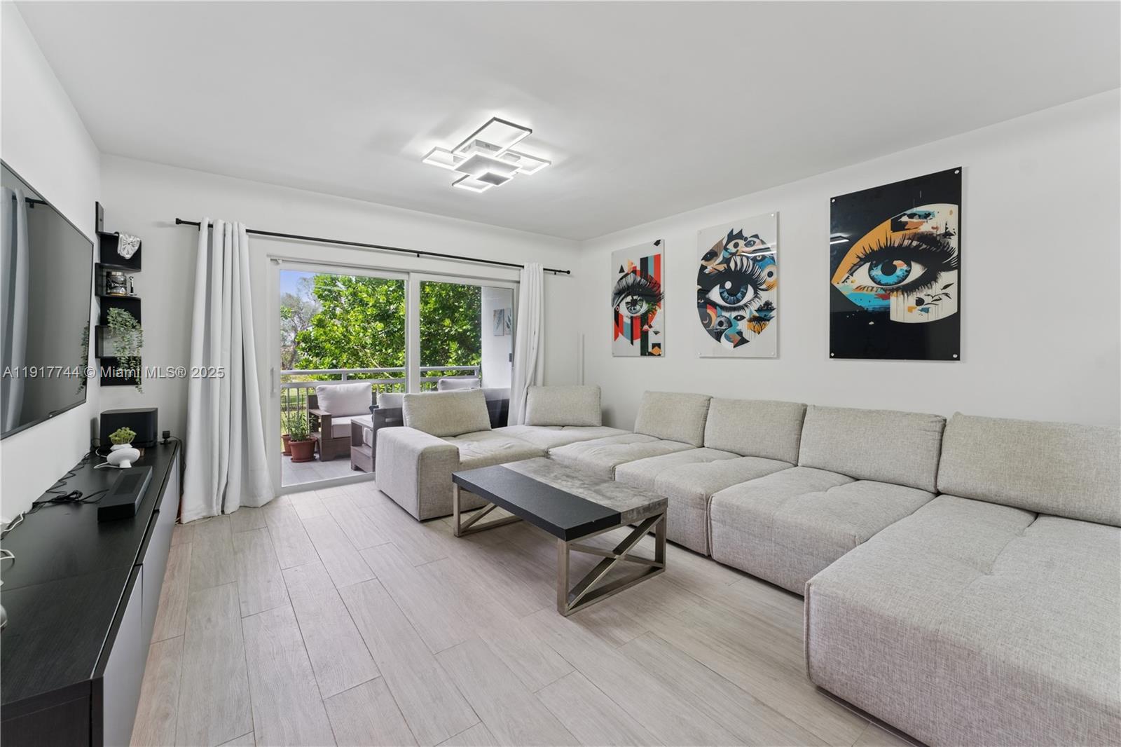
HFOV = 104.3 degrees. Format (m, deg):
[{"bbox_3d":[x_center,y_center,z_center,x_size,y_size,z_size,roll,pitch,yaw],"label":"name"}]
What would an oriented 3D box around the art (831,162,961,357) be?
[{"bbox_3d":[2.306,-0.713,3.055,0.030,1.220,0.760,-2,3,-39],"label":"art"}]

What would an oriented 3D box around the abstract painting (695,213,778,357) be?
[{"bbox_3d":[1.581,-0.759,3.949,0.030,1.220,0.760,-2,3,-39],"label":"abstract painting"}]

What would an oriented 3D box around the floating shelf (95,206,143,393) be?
[{"bbox_3d":[-3.111,-0.537,3.074,0.205,1.250,0.205,-2,3,-39],"label":"floating shelf"}]

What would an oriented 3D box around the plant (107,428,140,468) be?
[{"bbox_3d":[-2.421,0.414,2.440,0.145,0.215,0.140,-2,3,-39],"label":"plant"}]

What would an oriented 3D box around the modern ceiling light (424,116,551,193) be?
[{"bbox_3d":[-0.492,-1.457,2.935,0.700,0.150,1.120,-2,3,-39],"label":"modern ceiling light"}]

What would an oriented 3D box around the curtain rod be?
[{"bbox_3d":[-1.394,-1.197,4.384,3.720,0.080,0.110,-2,3,-36],"label":"curtain rod"}]

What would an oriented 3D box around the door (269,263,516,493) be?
[{"bbox_3d":[-1.509,-0.023,4.404,2.400,2.030,0.120,-2,3,-36],"label":"door"}]

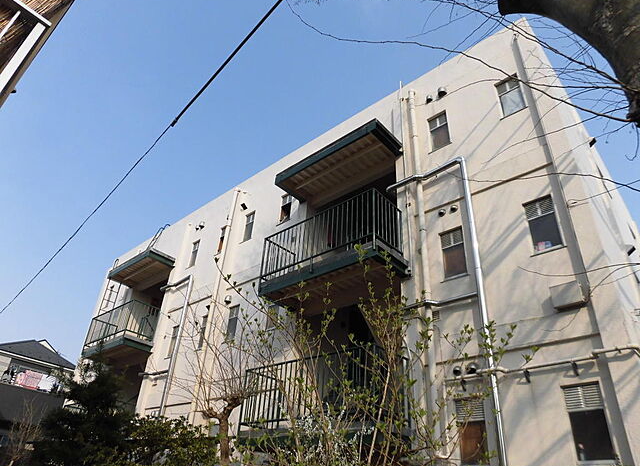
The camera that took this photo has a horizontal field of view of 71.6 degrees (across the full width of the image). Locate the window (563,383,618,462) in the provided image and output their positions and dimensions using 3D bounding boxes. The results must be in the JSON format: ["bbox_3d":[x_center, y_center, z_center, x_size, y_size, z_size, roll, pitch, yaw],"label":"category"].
[{"bbox_3d":[3.041,2.159,5.031,0.406,0.842,0.102,-23,-42,36],"label":"window"}]

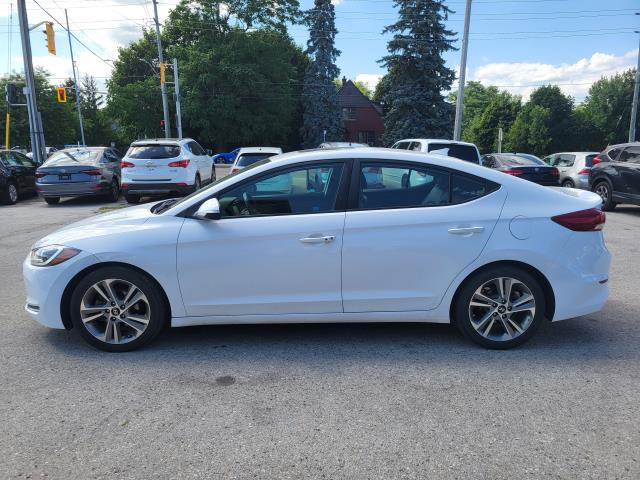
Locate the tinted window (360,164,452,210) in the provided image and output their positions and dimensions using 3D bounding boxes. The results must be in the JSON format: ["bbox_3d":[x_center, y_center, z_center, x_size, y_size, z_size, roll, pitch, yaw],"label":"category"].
[{"bbox_3d":[0.593,-0.387,3.355,0.660,0.320,0.050,0,-2,-1],"label":"tinted window"}]

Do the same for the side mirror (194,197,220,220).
[{"bbox_3d":[-0.737,-0.199,3.128,0.180,0.150,0.230,0,10,-1],"label":"side mirror"}]

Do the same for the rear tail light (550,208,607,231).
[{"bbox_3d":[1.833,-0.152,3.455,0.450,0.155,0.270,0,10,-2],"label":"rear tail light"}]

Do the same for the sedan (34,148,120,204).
[{"bbox_3d":[-6.583,-1.991,14.330,1.800,1.460,4.680,0,10,-4],"label":"sedan"}]

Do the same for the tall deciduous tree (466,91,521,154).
[{"bbox_3d":[16.890,-10.817,46.796,5.600,7.400,5.500,3,11,16],"label":"tall deciduous tree"}]

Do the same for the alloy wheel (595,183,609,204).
[{"bbox_3d":[6.972,-1.085,11.721,0.210,0.490,0.490,-1,10,-5],"label":"alloy wheel"}]

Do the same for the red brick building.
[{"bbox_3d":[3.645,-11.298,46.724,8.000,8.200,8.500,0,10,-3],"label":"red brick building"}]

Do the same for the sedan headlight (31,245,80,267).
[{"bbox_3d":[-1.878,0.099,3.440,0.490,0.160,0.380,0,10,-1],"label":"sedan headlight"}]

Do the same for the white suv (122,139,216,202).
[{"bbox_3d":[-4.290,-2.076,14.237,1.880,1.690,4.690,0,10,-3],"label":"white suv"}]

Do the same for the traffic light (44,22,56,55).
[{"bbox_3d":[-10.064,-7.509,17.951,0.400,1.100,0.600,-2,11,-14],"label":"traffic light"}]

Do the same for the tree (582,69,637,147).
[{"bbox_3d":[26.410,-10.981,43.737,5.400,8.900,5.400,0,10,0],"label":"tree"}]

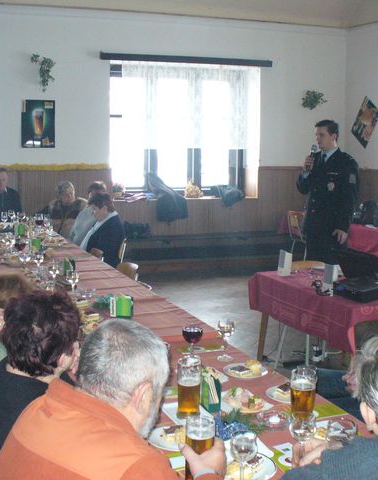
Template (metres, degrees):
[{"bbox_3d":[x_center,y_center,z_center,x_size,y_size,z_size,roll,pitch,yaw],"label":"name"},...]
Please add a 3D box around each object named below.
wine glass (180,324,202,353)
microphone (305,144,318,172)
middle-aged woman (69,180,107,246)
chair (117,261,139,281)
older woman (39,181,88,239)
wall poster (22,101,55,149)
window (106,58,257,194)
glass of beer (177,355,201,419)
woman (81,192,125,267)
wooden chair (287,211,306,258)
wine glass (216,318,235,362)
[{"bbox_3d":[0.011,0.422,2.749,0.082,0.150,0.082,1,9,0],"label":"wine glass"},{"bbox_3d":[0.960,-0.639,5.360,0.050,0.250,0.050,21,-6,-39],"label":"microphone"},{"bbox_3d":[-0.932,0.057,6.737,0.780,1.250,0.500,-5,10,-31],"label":"middle-aged woman"},{"bbox_3d":[-0.612,0.564,4.843,0.500,0.810,0.430,-5,10,-34],"label":"chair"},{"bbox_3d":[-1.249,-0.023,7.113,0.520,1.180,0.720,-3,10,-21],"label":"older woman"},{"bbox_3d":[-1.782,-1.379,8.098,0.395,0.560,0.020,-3,10,-21],"label":"wall poster"},{"bbox_3d":[-0.040,-1.423,9.023,2.120,1.720,0.220,-3,9,-22],"label":"window"},{"bbox_3d":[0.001,0.483,2.221,0.080,0.185,0.080,1,9,0],"label":"glass of beer"},{"bbox_3d":[-0.880,0.213,5.669,0.700,1.180,0.500,-3,9,-21],"label":"woman"},{"bbox_3d":[1.394,0.061,7.952,0.480,0.800,0.420,-3,10,-21],"label":"wooden chair"},{"bbox_3d":[0.160,0.424,2.936,0.077,0.170,0.077,0,8,0],"label":"wine glass"}]

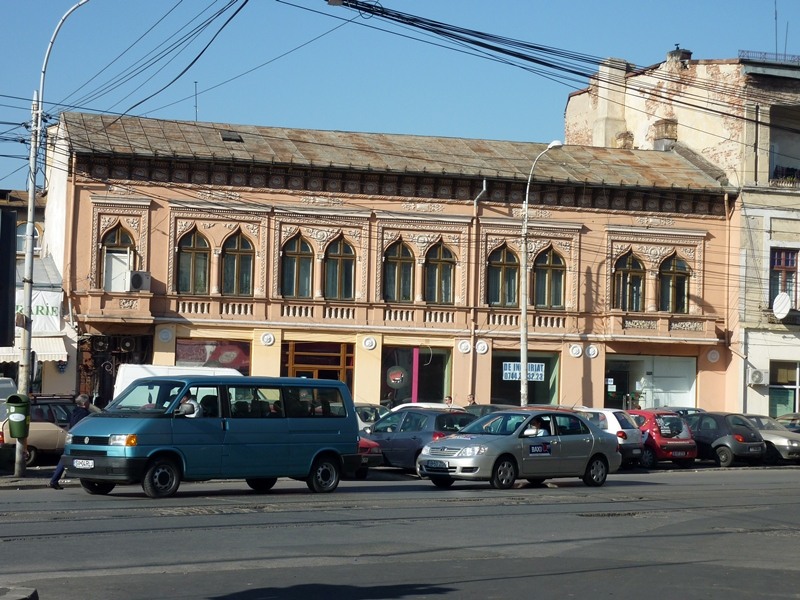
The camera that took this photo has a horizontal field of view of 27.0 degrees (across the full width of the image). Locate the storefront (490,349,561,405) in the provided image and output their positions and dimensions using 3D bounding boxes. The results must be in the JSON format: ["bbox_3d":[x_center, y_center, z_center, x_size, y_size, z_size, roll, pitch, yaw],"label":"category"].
[{"bbox_3d":[3.726,3.004,50.200,2.286,2.960,0.400,3,-3,-16],"label":"storefront"}]

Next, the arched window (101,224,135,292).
[{"bbox_3d":[-8.151,-1.197,48.010,0.929,1.935,0.250,2,-3,-14],"label":"arched window"}]

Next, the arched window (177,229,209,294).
[{"bbox_3d":[-6.052,-1.123,48.534,0.892,1.898,0.250,2,-3,-14],"label":"arched window"}]

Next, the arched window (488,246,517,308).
[{"bbox_3d":[3.122,-0.739,50.201,1.025,1.934,0.300,3,-3,-16],"label":"arched window"}]

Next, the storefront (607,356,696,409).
[{"bbox_3d":[7.768,3.220,51.796,3.040,2.954,0.400,2,-3,-14],"label":"storefront"}]

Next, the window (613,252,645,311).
[{"bbox_3d":[7.078,-0.587,51.373,1.091,1.886,0.300,3,-3,-16],"label":"window"}]

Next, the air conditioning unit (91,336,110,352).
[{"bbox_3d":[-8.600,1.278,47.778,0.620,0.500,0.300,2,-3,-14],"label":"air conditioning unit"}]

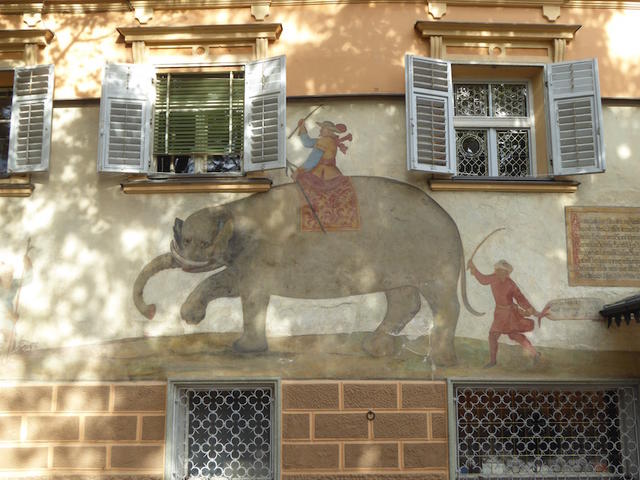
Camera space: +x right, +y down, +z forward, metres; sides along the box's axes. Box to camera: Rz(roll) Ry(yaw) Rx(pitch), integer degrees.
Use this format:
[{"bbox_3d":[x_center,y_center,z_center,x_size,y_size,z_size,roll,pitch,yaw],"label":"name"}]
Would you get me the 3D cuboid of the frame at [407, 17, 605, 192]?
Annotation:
[{"bbox_3d":[2.023,-1.459,9.466,2.036,1.892,0.306,0,-10,-2],"label":"frame"}]

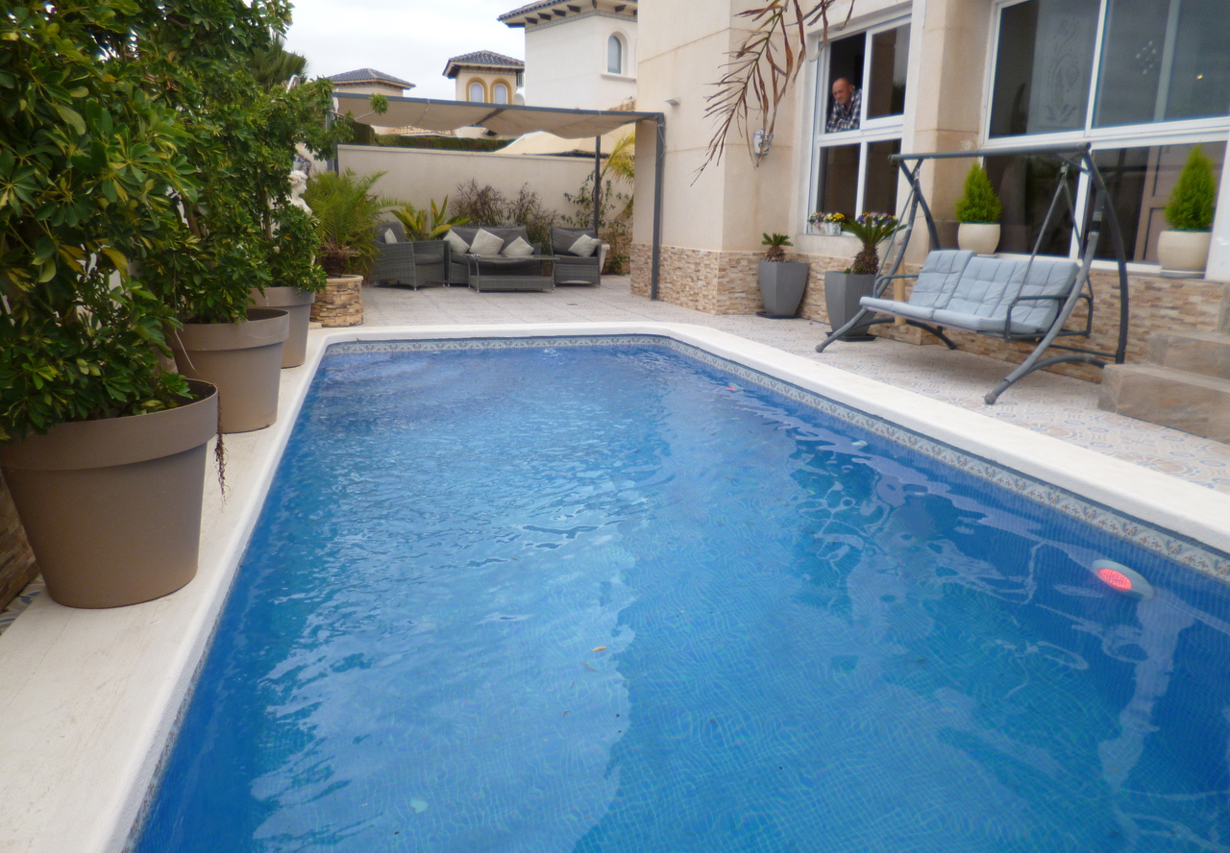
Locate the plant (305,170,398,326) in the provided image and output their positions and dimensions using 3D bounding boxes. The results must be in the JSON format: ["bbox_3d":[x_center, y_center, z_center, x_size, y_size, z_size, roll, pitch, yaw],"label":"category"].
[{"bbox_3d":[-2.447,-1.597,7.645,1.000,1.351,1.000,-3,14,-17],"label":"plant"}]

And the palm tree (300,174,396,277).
[{"bbox_3d":[-2.443,-1.796,7.598,1.000,0.943,1.000,-3,14,-17],"label":"palm tree"}]

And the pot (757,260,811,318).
[{"bbox_3d":[1.830,-1.515,9.320,0.430,0.582,0.430,-3,14,-18],"label":"pot"}]

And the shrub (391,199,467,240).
[{"bbox_3d":[-2.999,-3.344,13.900,1.250,0.800,1.000,-3,14,-17],"label":"shrub"}]

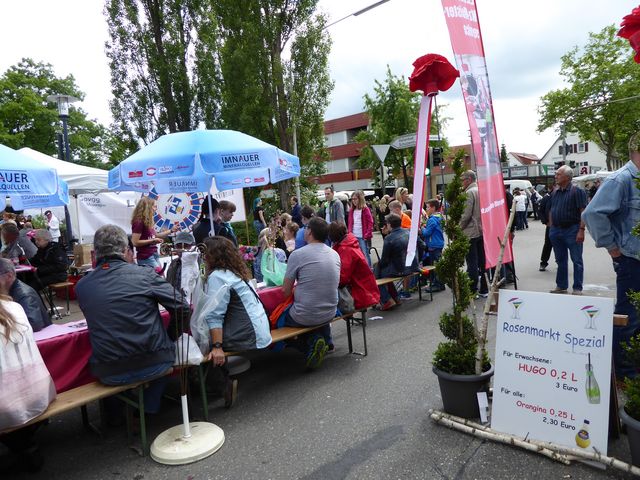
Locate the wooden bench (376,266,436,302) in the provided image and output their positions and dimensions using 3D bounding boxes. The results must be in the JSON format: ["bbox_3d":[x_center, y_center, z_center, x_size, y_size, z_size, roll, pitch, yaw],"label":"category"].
[{"bbox_3d":[0.950,0.770,6.430,0.250,0.480,2.200,-2,5,44],"label":"wooden bench"}]

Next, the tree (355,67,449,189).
[{"bbox_3d":[4.305,-4.474,23.000,4.700,8.320,4.700,-5,3,0],"label":"tree"}]

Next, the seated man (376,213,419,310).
[{"bbox_3d":[0.893,0.291,6.082,0.500,1.280,0.680,-7,6,-38],"label":"seated man"}]

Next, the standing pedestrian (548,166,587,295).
[{"bbox_3d":[3.459,-0.133,6.534,0.360,1.760,0.550,-6,5,-34],"label":"standing pedestrian"}]

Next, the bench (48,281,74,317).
[{"bbox_3d":[-4.989,1.113,7.130,0.250,0.480,2.200,-2,5,44],"label":"bench"}]

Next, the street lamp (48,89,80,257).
[{"bbox_3d":[-7.018,-1.596,13.085,0.950,4.900,0.950,-3,4,0],"label":"street lamp"}]

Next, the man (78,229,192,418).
[{"bbox_3d":[-1.259,0.613,2.949,0.620,1.360,0.800,-6,5,-30],"label":"man"}]

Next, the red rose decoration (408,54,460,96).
[{"bbox_3d":[0.743,-1.068,3.000,0.340,0.250,0.340,-5,4,0],"label":"red rose decoration"}]

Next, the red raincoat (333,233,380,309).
[{"bbox_3d":[0.332,0.284,4.450,0.500,0.720,0.500,-7,6,-43],"label":"red raincoat"}]

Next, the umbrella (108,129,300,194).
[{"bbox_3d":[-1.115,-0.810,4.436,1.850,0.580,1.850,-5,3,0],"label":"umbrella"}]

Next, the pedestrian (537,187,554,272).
[{"bbox_3d":[4.458,-0.260,8.900,0.500,1.700,0.360,-4,4,21],"label":"pedestrian"}]

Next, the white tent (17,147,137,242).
[{"bbox_3d":[-6.291,-0.542,10.181,3.000,3.150,3.000,-5,5,-17],"label":"white tent"}]

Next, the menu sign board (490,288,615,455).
[{"bbox_3d":[1.320,0.750,2.670,0.040,0.870,0.625,6,-3,-44],"label":"menu sign board"}]

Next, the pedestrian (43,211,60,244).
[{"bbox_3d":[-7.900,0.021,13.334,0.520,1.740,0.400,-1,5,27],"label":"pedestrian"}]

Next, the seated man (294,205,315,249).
[{"bbox_3d":[-0.050,0.368,5.550,0.520,1.380,0.720,-7,4,-30],"label":"seated man"}]

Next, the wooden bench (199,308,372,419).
[{"bbox_3d":[-0.242,0.930,3.829,2.100,0.480,0.260,-7,6,-43],"label":"wooden bench"}]

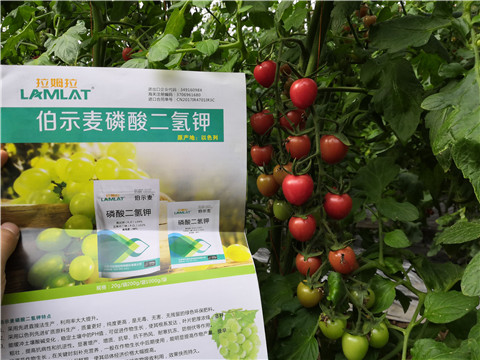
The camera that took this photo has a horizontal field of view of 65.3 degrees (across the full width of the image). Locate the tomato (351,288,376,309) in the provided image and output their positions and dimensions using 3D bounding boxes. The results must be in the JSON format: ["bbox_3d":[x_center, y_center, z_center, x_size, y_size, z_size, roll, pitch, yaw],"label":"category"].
[{"bbox_3d":[0.145,0.139,0.440,0.028,0.026,0.028,1,11,0],"label":"tomato"}]

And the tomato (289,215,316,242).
[{"bbox_3d":[0.066,0.051,0.390,0.029,0.029,0.029,0,10,0],"label":"tomato"}]

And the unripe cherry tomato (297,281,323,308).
[{"bbox_3d":[0.075,0.123,0.405,0.027,0.030,0.027,0,10,0],"label":"unripe cherry tomato"}]

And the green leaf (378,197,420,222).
[{"bbox_3d":[0.219,0.041,0.520,0.058,0.030,0.025,18,15,0],"label":"green leaf"}]

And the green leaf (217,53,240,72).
[{"bbox_3d":[-0.017,-0.154,0.500,0.020,0.042,0.014,41,0,-1],"label":"green leaf"}]

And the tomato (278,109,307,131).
[{"bbox_3d":[0.062,-0.071,0.445,0.031,0.029,0.031,0,6,0],"label":"tomato"}]

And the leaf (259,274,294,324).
[{"bbox_3d":[0.047,0.151,0.480,0.048,0.062,0.018,6,-12,2],"label":"leaf"}]

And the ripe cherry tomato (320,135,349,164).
[{"bbox_3d":[0.105,-0.034,0.415,0.031,0.032,0.031,0,6,0],"label":"ripe cherry tomato"}]

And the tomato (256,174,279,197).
[{"bbox_3d":[0.032,0.006,0.430,0.025,0.026,0.025,0,10,0],"label":"tomato"}]

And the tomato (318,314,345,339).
[{"bbox_3d":[0.104,0.164,0.415,0.029,0.027,0.029,0,6,0],"label":"tomato"}]

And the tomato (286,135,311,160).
[{"bbox_3d":[0.066,-0.037,0.425,0.028,0.029,0.028,0,6,0],"label":"tomato"}]

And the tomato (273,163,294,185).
[{"bbox_3d":[0.049,-0.007,0.425,0.025,0.026,0.025,0,10,0],"label":"tomato"}]

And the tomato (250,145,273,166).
[{"bbox_3d":[0.025,-0.028,0.430,0.026,0.026,0.026,0,10,0],"label":"tomato"}]

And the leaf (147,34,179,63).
[{"bbox_3d":[-0.124,-0.211,0.600,0.057,0.034,0.020,-41,0,3],"label":"leaf"}]

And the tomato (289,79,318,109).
[{"bbox_3d":[0.066,-0.088,0.385,0.028,0.032,0.028,-6,10,0],"label":"tomato"}]

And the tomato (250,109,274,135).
[{"bbox_3d":[0.026,-0.068,0.435,0.028,0.029,0.028,1,11,0],"label":"tomato"}]

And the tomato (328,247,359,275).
[{"bbox_3d":[0.110,0.086,0.400,0.029,0.030,0.029,0,10,0],"label":"tomato"}]

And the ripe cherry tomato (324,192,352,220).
[{"bbox_3d":[0.108,0.030,0.410,0.030,0.029,0.030,1,11,0],"label":"ripe cherry tomato"}]

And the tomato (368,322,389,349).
[{"bbox_3d":[0.153,0.172,0.415,0.025,0.029,0.025,0,10,0],"label":"tomato"}]

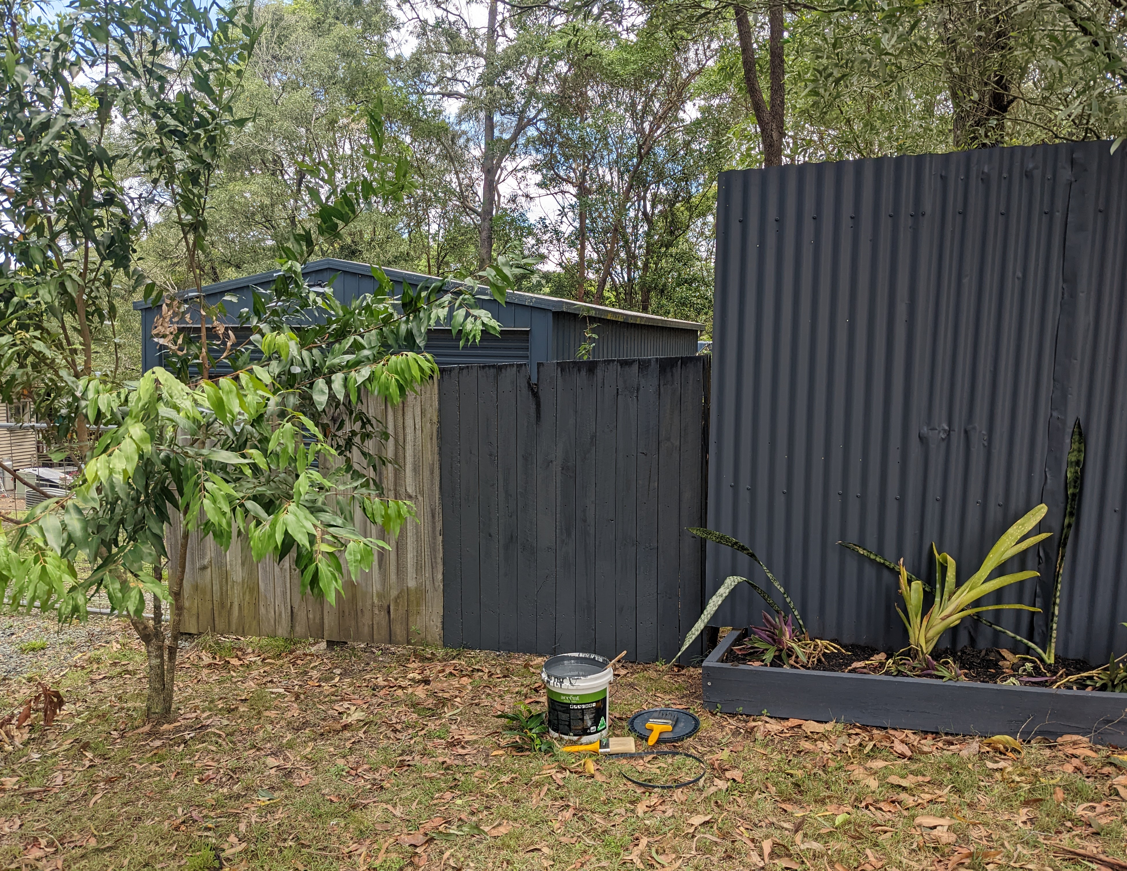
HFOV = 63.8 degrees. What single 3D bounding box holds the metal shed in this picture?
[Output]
[{"bbox_3d":[-1.397,-0.930,14.785,5.860,3.073,8.500,3,6,19],"label":"metal shed"}]

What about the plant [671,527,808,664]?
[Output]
[{"bbox_3d":[0.721,0.650,3.700,0.500,0.500,0.260,3,6,19],"label":"plant"}]

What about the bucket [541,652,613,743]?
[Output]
[{"bbox_3d":[0.057,0.995,3.414,0.267,0.262,0.267,-1,6,3],"label":"bucket"}]

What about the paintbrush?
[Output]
[{"bbox_3d":[0.126,1.119,3.282,0.264,0.024,0.080,-4,7,1],"label":"paintbrush"}]

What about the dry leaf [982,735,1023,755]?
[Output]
[{"bbox_3d":[1.481,1.042,3.052,0.132,0.046,0.055,1,7,20],"label":"dry leaf"}]

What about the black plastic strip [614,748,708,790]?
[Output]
[{"bbox_3d":[0.320,1.135,3.088,0.308,0.014,0.238,-4,7,0],"label":"black plastic strip"}]

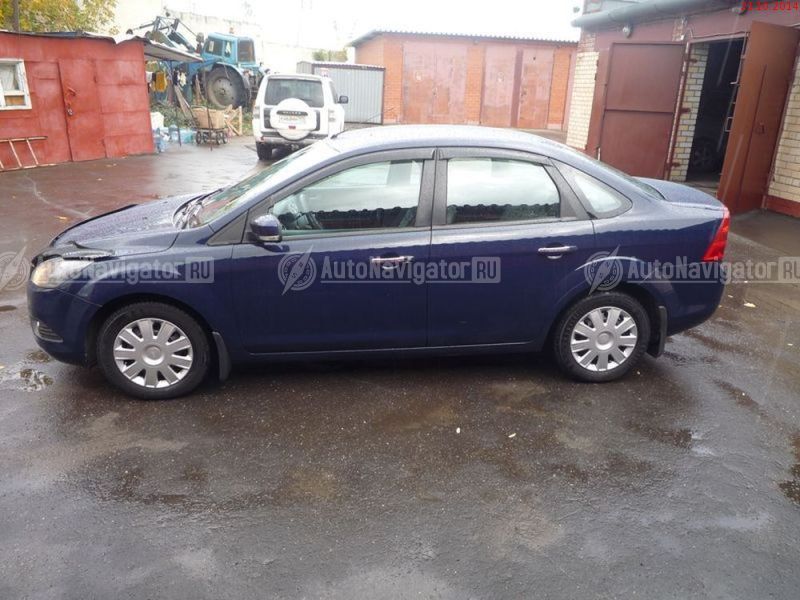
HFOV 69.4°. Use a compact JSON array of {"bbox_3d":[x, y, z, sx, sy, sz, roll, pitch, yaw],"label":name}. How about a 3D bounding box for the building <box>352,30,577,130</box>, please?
[{"bbox_3d":[3.064,-9.998,26.364,10.000,3.360,6.600,-4,22,-14],"label":"building"}]

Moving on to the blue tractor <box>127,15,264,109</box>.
[{"bbox_3d":[-7.510,-8.827,21.783,4.900,3.000,2.000,13,23,15],"label":"blue tractor"}]

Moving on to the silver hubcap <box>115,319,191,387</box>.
[{"bbox_3d":[-1.373,0.292,3.239,0.430,0.430,0.060,-1,21,-6],"label":"silver hubcap"}]

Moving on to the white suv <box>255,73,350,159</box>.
[{"bbox_3d":[-2.346,-4.597,14.209,1.900,1.870,4.850,0,21,-4],"label":"white suv"}]

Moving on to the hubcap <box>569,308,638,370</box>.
[{"bbox_3d":[1.248,0.234,3.550,0.430,0.430,0.060,-1,21,-7],"label":"hubcap"}]

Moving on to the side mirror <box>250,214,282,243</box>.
[{"bbox_3d":[-0.694,-0.376,3.014,0.155,0.165,0.220,-1,21,-7],"label":"side mirror"}]

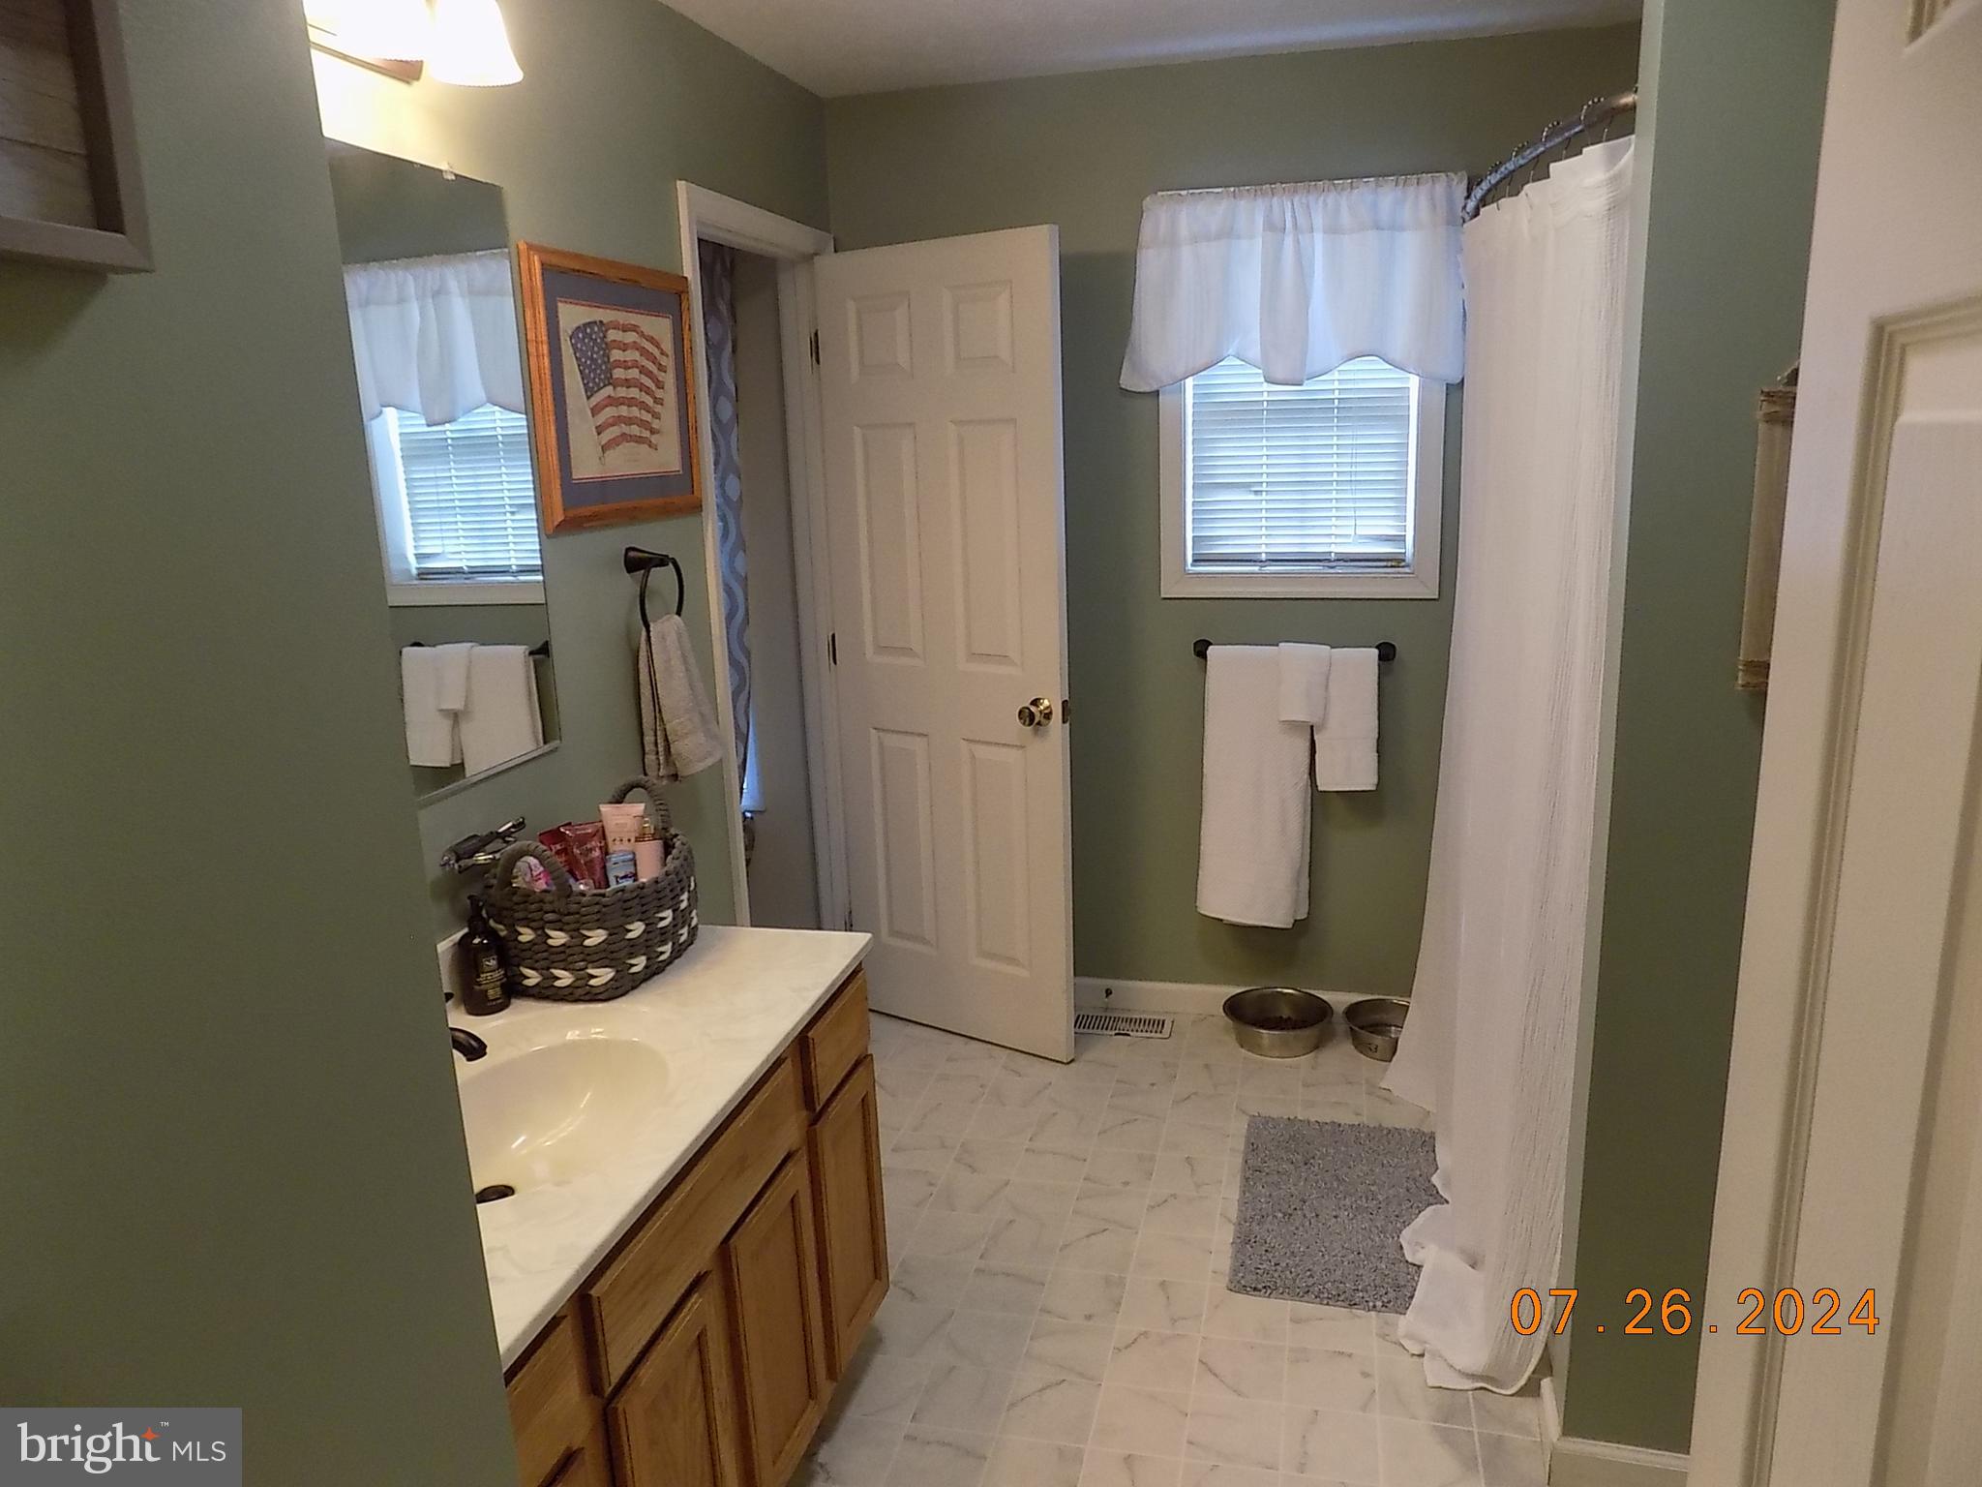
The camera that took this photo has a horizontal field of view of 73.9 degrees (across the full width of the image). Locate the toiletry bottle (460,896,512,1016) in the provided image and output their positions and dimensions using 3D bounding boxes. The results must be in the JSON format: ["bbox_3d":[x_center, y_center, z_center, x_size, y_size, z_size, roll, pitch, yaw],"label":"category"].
[{"bbox_3d":[-0.738,0.304,1.912,0.066,0.168,0.066,-10,16,-33],"label":"toiletry bottle"}]

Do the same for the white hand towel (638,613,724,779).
[{"bbox_3d":[-0.600,-0.098,2.522,0.095,0.312,0.215,1,13,14],"label":"white hand towel"}]

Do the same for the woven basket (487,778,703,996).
[{"bbox_3d":[-0.619,0.219,2.070,0.265,0.256,0.330,1,13,14],"label":"woven basket"}]

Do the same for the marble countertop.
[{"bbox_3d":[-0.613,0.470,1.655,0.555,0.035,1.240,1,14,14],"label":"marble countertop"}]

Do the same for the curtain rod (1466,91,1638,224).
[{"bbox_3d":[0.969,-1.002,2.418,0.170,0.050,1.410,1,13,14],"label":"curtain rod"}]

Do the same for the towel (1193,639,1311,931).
[{"bbox_3d":[0.688,0.117,3.442,0.300,0.755,0.090,1,13,14],"label":"towel"}]

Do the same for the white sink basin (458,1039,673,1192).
[{"bbox_3d":[-0.564,0.524,1.645,0.320,0.145,0.420,1,14,14],"label":"white sink basin"}]

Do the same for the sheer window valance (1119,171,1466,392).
[{"bbox_3d":[0.715,-1.093,3.163,0.800,0.470,0.090,1,13,14],"label":"sheer window valance"}]

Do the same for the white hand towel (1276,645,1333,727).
[{"bbox_3d":[0.786,-0.146,3.313,0.138,0.210,0.080,1,14,14],"label":"white hand towel"}]

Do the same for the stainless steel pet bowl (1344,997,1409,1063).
[{"bbox_3d":[1.045,0.761,3.437,0.238,0.087,0.238,1,13,14],"label":"stainless steel pet bowl"}]

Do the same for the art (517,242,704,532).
[{"bbox_3d":[-0.668,-0.639,2.404,0.030,0.455,0.545,1,14,14],"label":"art"}]

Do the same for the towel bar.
[{"bbox_3d":[0.764,-0.234,3.329,0.497,0.057,0.075,1,14,14],"label":"towel bar"}]

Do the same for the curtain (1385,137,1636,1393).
[{"bbox_3d":[0.934,0.003,2.530,0.270,1.950,1.220,1,14,14],"label":"curtain"}]

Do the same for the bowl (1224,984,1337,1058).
[{"bbox_3d":[0.754,0.748,3.457,0.277,0.090,0.277,1,14,14],"label":"bowl"}]

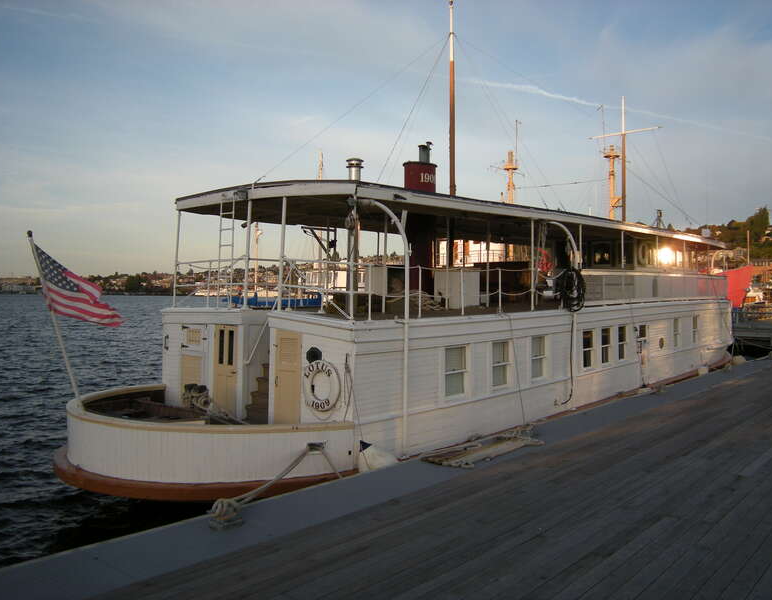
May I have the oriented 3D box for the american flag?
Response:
[{"bbox_3d":[-4.305,-0.170,10.085,1.230,1.120,0.280,-1,1,-45],"label":"american flag"}]

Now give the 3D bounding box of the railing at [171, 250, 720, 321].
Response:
[{"bbox_3d":[4.959,-0.411,21.861,4.743,0.989,23.714,2,2,38],"label":"railing"}]

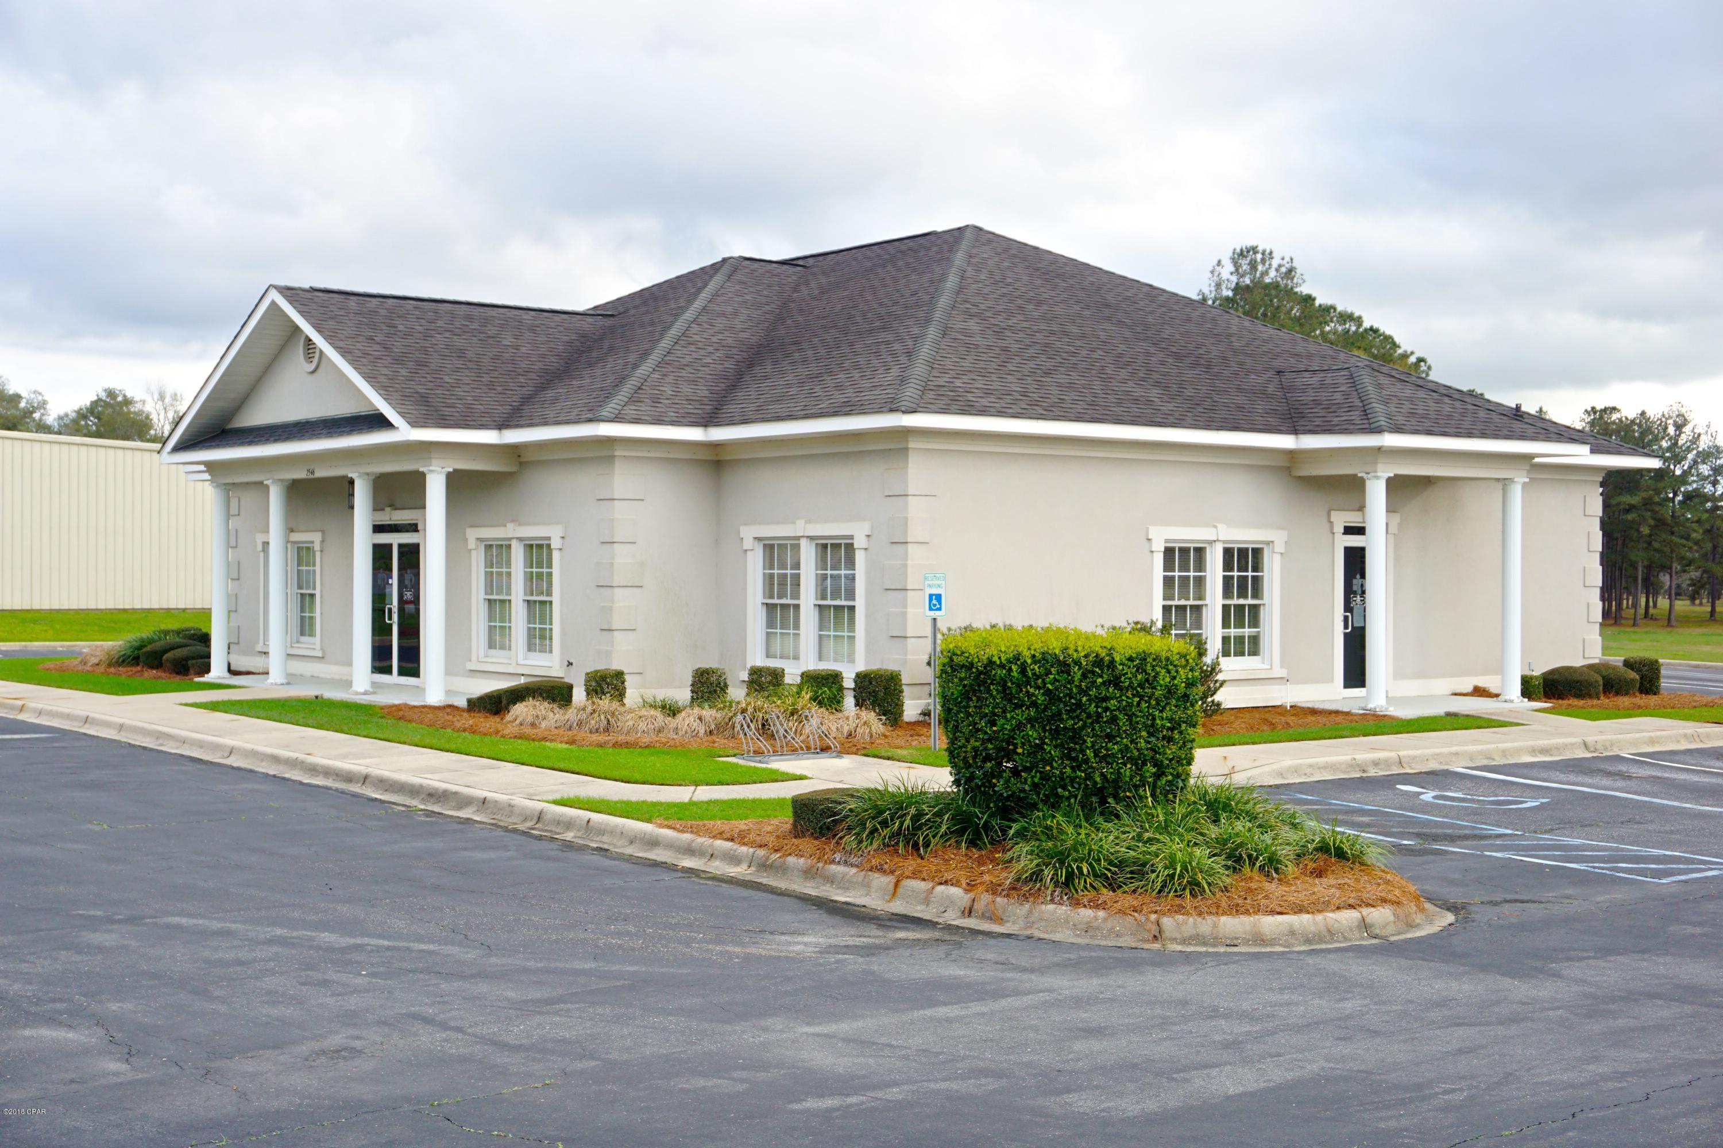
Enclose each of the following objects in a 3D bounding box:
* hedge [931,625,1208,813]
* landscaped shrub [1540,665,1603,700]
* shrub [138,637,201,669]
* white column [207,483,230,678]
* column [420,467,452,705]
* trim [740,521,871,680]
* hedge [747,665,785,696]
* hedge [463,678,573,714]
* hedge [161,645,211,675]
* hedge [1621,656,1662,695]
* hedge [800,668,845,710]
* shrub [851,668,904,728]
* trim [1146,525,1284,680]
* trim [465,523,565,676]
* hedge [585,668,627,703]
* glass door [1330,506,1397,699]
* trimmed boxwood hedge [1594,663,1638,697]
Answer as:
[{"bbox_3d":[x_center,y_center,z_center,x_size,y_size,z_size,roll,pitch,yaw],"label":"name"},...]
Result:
[{"bbox_3d":[1.638,1.169,16.100,1.930,1.400,1.700,0,0,6],"label":"hedge"},{"bbox_3d":[9.833,1.468,28.551,0.844,0.472,0.824,0,0,-39],"label":"landscaped shrub"},{"bbox_3d":[-11.599,1.355,34.500,0.800,0.480,0.950,0,0,-38],"label":"shrub"},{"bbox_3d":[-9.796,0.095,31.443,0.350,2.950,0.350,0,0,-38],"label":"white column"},{"bbox_3d":[-5.482,0.149,26.548,0.352,3.045,0.352,0,0,0],"label":"column"},{"bbox_3d":[-0.706,0.383,24.808,0.140,1.930,2.500,0,0,-38],"label":"trim"},{"bbox_3d":[-1.115,1.296,24.000,0.400,0.540,0.400,0,0,-38],"label":"hedge"},{"bbox_3d":[-4.179,1.501,25.200,0.550,0.420,1.750,0,0,-38],"label":"hedge"},{"bbox_3d":[-10.727,1.374,32.800,0.780,0.460,0.850,0,0,-38],"label":"hedge"},{"bbox_3d":[11.280,1.426,29.757,0.523,0.543,0.523,0,0,-39],"label":"hedge"},{"bbox_3d":[-0.461,1.364,23.626,0.502,0.583,0.502,0,0,-39],"label":"hedge"},{"bbox_3d":[0.181,1.346,22.771,0.533,0.643,0.533,0,0,-39],"label":"shrub"},{"bbox_3d":[4.621,0.391,26.479,2.676,2.000,0.161,0,0,-39],"label":"trim"},{"bbox_3d":[-4.673,0.324,27.569,0.161,1.970,2.647,0,0,-39],"label":"trim"},{"bbox_3d":[-3.103,1.383,24.932,0.502,0.533,0.502,0,0,-39],"label":"hedge"},{"bbox_3d":[6.909,0.422,28.254,1.380,2.520,0.130,0,0,-38],"label":"glass door"},{"bbox_3d":[10.684,1.471,29.455,0.864,0.462,0.844,0,0,-39],"label":"trimmed boxwood hedge"}]

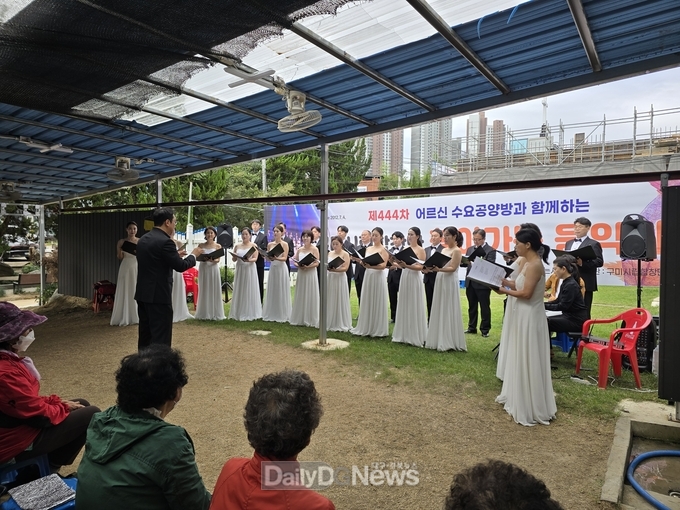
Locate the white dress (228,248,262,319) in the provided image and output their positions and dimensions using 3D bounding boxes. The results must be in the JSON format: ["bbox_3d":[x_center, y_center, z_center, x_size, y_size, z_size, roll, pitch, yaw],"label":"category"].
[{"bbox_3d":[-1.747,0.527,8.350,0.580,1.290,0.540,1,2,7],"label":"white dress"}]

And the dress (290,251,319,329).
[{"bbox_3d":[-0.593,0.559,7.650,0.520,1.236,0.500,1,1,25],"label":"dress"}]

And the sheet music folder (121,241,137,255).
[{"bbox_3d":[-3.275,-0.096,7.200,0.420,0.290,0.100,0,40,-27],"label":"sheet music folder"}]

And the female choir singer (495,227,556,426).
[{"bbox_3d":[1.700,0.605,4.100,0.600,1.690,0.500,1,2,23],"label":"female choir singer"}]

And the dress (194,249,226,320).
[{"bbox_3d":[-2.320,0.515,8.100,0.560,1.260,0.480,0,1,-12],"label":"dress"}]

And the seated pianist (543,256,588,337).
[{"bbox_3d":[2.671,0.651,5.400,0.760,1.320,0.500,1,2,21],"label":"seated pianist"}]

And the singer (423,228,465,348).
[{"bbox_3d":[1.443,0.425,6.150,0.570,1.627,0.530,0,1,-31],"label":"singer"}]

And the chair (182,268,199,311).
[{"bbox_3d":[-2.987,0.666,8.850,0.560,0.830,0.560,0,2,-6],"label":"chair"}]

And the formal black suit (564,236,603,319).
[{"bbox_3d":[3.260,0.520,6.050,0.420,1.500,0.520,0,1,-41],"label":"formal black suit"}]

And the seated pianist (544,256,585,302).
[{"bbox_3d":[3.036,0.647,6.150,0.720,1.300,0.520,-1,2,-35],"label":"seated pianist"}]

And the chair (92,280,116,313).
[{"bbox_3d":[-4.380,0.770,8.400,0.440,0.600,0.440,0,1,-27],"label":"chair"}]

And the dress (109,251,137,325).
[{"bbox_3d":[-3.544,0.498,7.500,0.550,1.278,0.500,0,1,-23],"label":"dress"}]

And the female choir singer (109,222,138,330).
[{"bbox_3d":[-3.350,0.285,7.250,0.560,1.660,0.560,0,1,-25],"label":"female choir singer"}]

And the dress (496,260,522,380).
[{"bbox_3d":[1.858,0.687,4.500,0.550,1.285,0.500,1,1,7],"label":"dress"}]

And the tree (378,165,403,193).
[{"bbox_3d":[2.850,-2.130,25.000,2.200,5.976,2.200,1,1,6],"label":"tree"}]

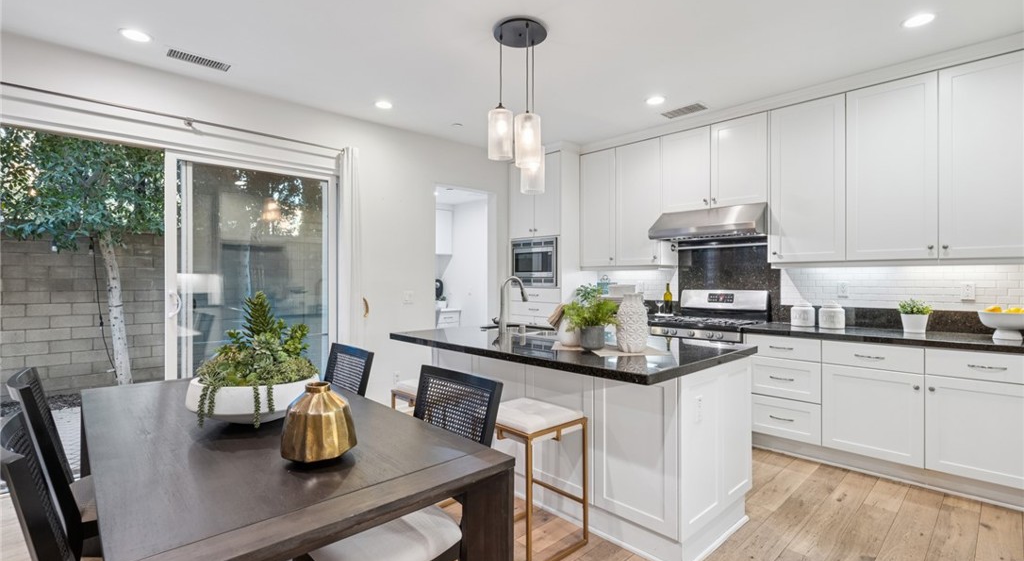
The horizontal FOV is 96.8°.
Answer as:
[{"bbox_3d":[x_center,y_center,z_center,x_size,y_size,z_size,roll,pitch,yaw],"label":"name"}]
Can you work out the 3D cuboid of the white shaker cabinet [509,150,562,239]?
[{"bbox_3d":[0.470,-0.914,5.265,0.630,0.895,0.785,0,0,-44],"label":"white shaker cabinet"}]

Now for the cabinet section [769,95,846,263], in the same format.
[{"bbox_3d":[2.362,-0.748,3.587,0.330,1.216,0.503,0,0,-45],"label":"cabinet section"}]

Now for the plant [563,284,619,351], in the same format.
[{"bbox_3d":[0.408,0.189,2.350,0.270,0.330,0.280,0,0,0],"label":"plant"}]

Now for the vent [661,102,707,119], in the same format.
[{"bbox_3d":[1.463,-1.433,3.869,0.175,0.020,0.335,0,0,-44],"label":"vent"}]

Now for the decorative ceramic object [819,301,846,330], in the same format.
[{"bbox_3d":[2.449,0.264,3.470,0.157,0.206,0.157,0,0,-44],"label":"decorative ceramic object"}]

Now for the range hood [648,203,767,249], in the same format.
[{"bbox_3d":[1.758,-0.502,4.007,0.560,0.267,0.910,0,0,-44],"label":"range hood"}]

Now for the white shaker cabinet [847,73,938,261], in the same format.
[{"bbox_3d":[2.642,-0.734,3.155,0.330,1.200,0.475,0,0,-44],"label":"white shaker cabinet"}]

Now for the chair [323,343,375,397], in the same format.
[{"bbox_3d":[-1.041,0.816,2.222,0.570,0.920,0.490,0,0,-44],"label":"chair"}]

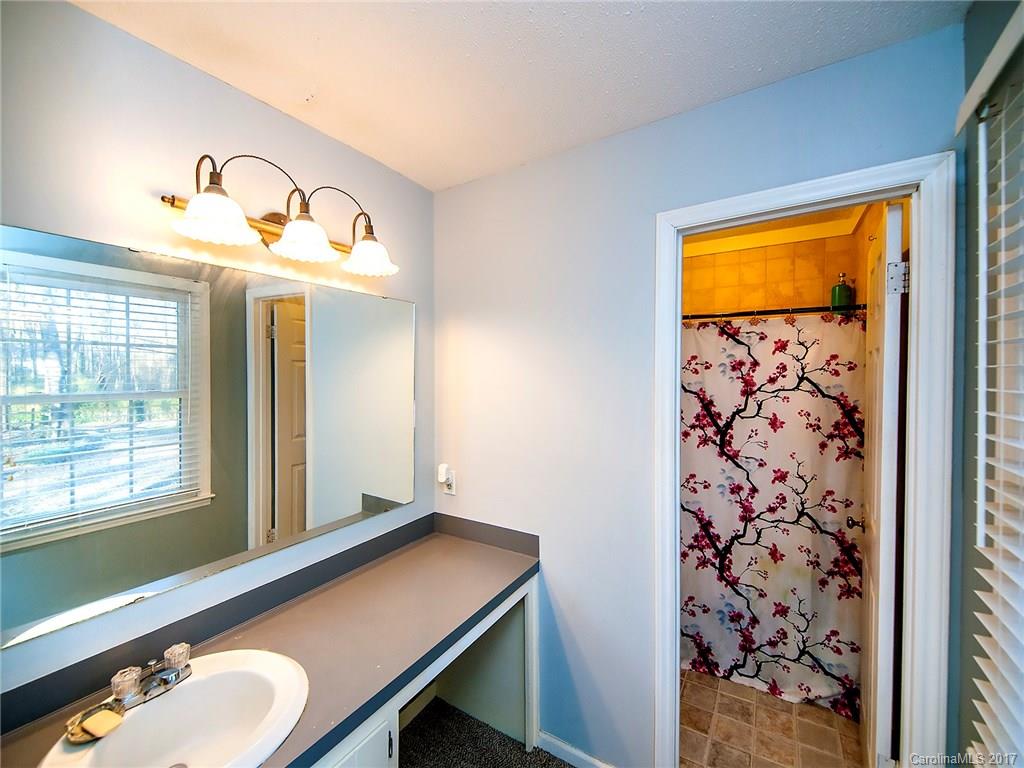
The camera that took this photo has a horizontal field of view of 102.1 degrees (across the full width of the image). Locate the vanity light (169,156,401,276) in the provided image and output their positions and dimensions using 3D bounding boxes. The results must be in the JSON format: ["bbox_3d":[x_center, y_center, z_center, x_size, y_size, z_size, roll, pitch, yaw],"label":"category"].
[{"bbox_3d":[-0.661,-0.507,1.288,0.250,0.240,0.670,0,1,32],"label":"vanity light"}]

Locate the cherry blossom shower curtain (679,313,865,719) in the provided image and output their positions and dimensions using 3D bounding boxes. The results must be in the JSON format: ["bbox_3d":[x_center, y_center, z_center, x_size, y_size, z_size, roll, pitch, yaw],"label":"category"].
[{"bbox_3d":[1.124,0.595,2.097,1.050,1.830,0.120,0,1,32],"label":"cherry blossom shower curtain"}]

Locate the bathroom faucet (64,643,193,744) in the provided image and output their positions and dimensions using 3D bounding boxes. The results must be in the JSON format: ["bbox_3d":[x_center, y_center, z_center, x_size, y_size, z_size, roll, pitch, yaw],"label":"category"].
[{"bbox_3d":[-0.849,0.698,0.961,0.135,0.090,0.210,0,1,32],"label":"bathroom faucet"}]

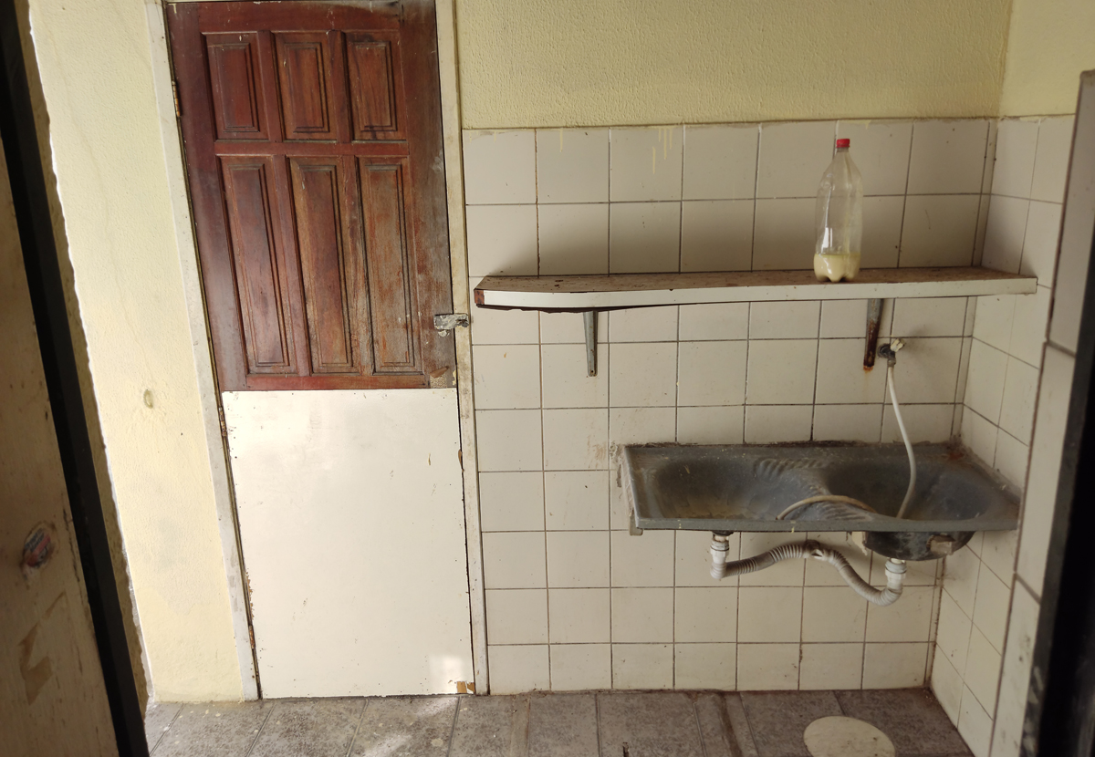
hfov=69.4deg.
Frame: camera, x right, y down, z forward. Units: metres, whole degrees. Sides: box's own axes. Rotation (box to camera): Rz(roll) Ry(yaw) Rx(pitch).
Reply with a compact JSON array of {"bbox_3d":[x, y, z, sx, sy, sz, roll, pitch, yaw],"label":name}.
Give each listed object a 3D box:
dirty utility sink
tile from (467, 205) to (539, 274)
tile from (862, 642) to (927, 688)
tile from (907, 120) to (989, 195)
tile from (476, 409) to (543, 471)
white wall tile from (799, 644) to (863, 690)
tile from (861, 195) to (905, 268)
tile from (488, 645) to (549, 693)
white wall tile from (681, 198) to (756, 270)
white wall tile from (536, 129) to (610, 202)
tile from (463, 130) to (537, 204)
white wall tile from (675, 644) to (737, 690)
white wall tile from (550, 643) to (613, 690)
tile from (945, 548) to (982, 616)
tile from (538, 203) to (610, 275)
[{"bbox_3d":[0.715,0.359,2.131,0.984,0.210,0.500,-1,16,3],"label":"dirty utility sink"},{"bbox_3d":[-0.129,-0.386,2.225,0.197,0.195,0.010,-1,15,2],"label":"tile"},{"bbox_3d":[1.106,0.917,2.529,0.198,0.171,0.010,-1,15,2],"label":"tile"},{"bbox_3d":[1.062,-0.594,2.118,0.198,0.197,0.009,-1,15,2],"label":"tile"},{"bbox_3d":[-0.113,0.188,2.385,0.200,0.197,0.010,-1,15,2],"label":"tile"},{"bbox_3d":[0.906,0.922,2.538,0.198,0.175,0.010,-1,15,2],"label":"white wall tile"},{"bbox_3d":[0.871,-0.400,2.174,0.198,0.195,0.010,-1,15,2],"label":"tile"},{"bbox_3d":[-0.093,0.941,2.589,0.200,0.175,0.010,-1,15,2],"label":"tile"},{"bbox_3d":[0.469,-0.393,2.188,0.198,0.197,0.009,-1,15,2],"label":"white wall tile"},{"bbox_3d":[0.066,-0.580,2.168,0.197,0.195,0.010,-1,15,2],"label":"white wall tile"},{"bbox_3d":[-0.134,-0.577,2.178,0.200,0.197,0.010,-1,15,2],"label":"tile"},{"bbox_3d":[0.507,0.927,2.547,0.197,0.173,0.010,-1,15,2],"label":"white wall tile"},{"bbox_3d":[0.107,0.934,2.562,0.197,0.173,0.010,-1,15,2],"label":"white wall tile"},{"bbox_3d":[1.225,0.577,2.330,0.010,0.197,0.200,0,15,4],"label":"tile"},{"bbox_3d":[0.072,-0.387,2.207,0.198,0.195,0.010,-1,15,2],"label":"tile"}]

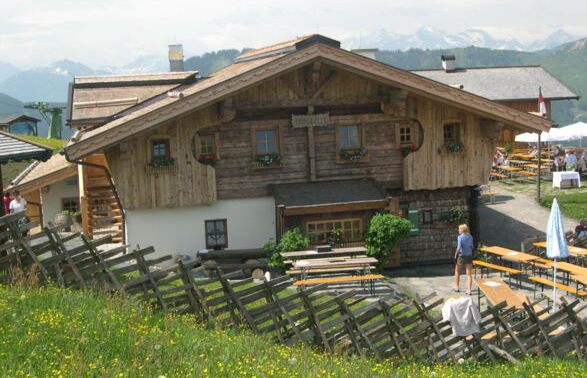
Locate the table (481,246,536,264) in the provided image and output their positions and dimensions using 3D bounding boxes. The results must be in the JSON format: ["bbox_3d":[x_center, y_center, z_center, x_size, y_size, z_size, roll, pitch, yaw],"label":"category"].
[{"bbox_3d":[5.652,2.058,22.938,0.520,0.770,2.200,-4,6,-18],"label":"table"}]

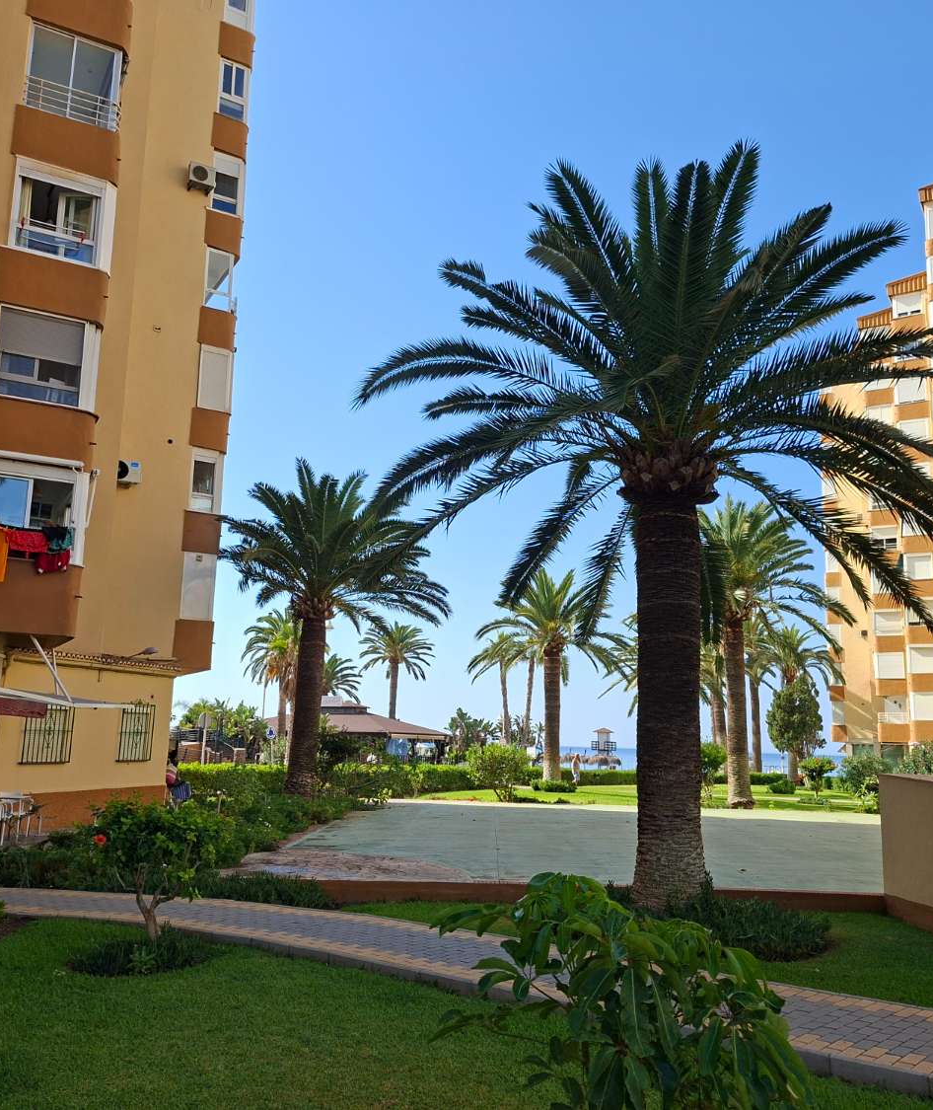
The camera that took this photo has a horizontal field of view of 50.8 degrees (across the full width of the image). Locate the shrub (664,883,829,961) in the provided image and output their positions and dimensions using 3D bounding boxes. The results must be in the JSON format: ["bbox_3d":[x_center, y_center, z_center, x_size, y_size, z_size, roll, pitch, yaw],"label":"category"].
[{"bbox_3d":[2.694,3.419,9.487,1.640,0.480,1.550,2,-11,0],"label":"shrub"}]

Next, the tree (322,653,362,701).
[{"bbox_3d":[-11.316,12.545,79.871,6.010,9.222,6.010,2,-11,0],"label":"tree"}]

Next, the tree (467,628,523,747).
[{"bbox_3d":[2.915,12.941,86.104,5.800,12.000,5.800,2,-11,0],"label":"tree"}]

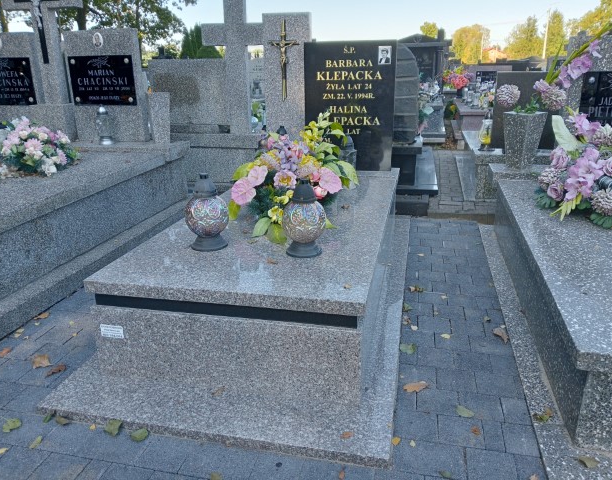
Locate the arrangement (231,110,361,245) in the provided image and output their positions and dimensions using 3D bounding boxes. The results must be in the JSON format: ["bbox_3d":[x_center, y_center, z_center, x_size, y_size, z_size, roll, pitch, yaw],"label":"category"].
[{"bbox_3d":[-0.039,-0.296,2.218,0.549,0.459,0.493,4,19,12],"label":"arrangement"}]

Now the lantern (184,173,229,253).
[{"bbox_3d":[-0.372,-0.109,1.941,0.157,0.291,0.157,4,19,12],"label":"lantern"}]

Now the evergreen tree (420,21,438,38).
[{"bbox_3d":[14.252,-22.876,60.901,2.718,5.536,2.582,4,19,12],"label":"evergreen tree"}]

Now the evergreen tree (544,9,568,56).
[{"bbox_3d":[29.006,-23.579,61.059,2.788,6.507,2.648,4,19,12],"label":"evergreen tree"}]

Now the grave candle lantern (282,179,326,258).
[{"bbox_3d":[-0.005,-0.084,1.859,0.153,0.291,0.153,0,19,0],"label":"grave candle lantern"}]

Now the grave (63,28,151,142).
[{"bbox_3d":[-1.519,-1.167,3.955,0.538,0.795,0.157,4,19,12],"label":"grave"}]

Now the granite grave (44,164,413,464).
[{"bbox_3d":[-0.065,0.036,2.578,1.120,0.402,2.346,4,19,12],"label":"granite grave"}]

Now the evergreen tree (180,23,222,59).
[{"bbox_3d":[-5.297,-9.523,26.490,2.114,3.011,1.480,4,19,12],"label":"evergreen tree"}]

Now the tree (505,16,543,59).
[{"bbox_3d":[25.403,-23.179,60.956,4.413,5.879,4.193,4,19,12],"label":"tree"}]

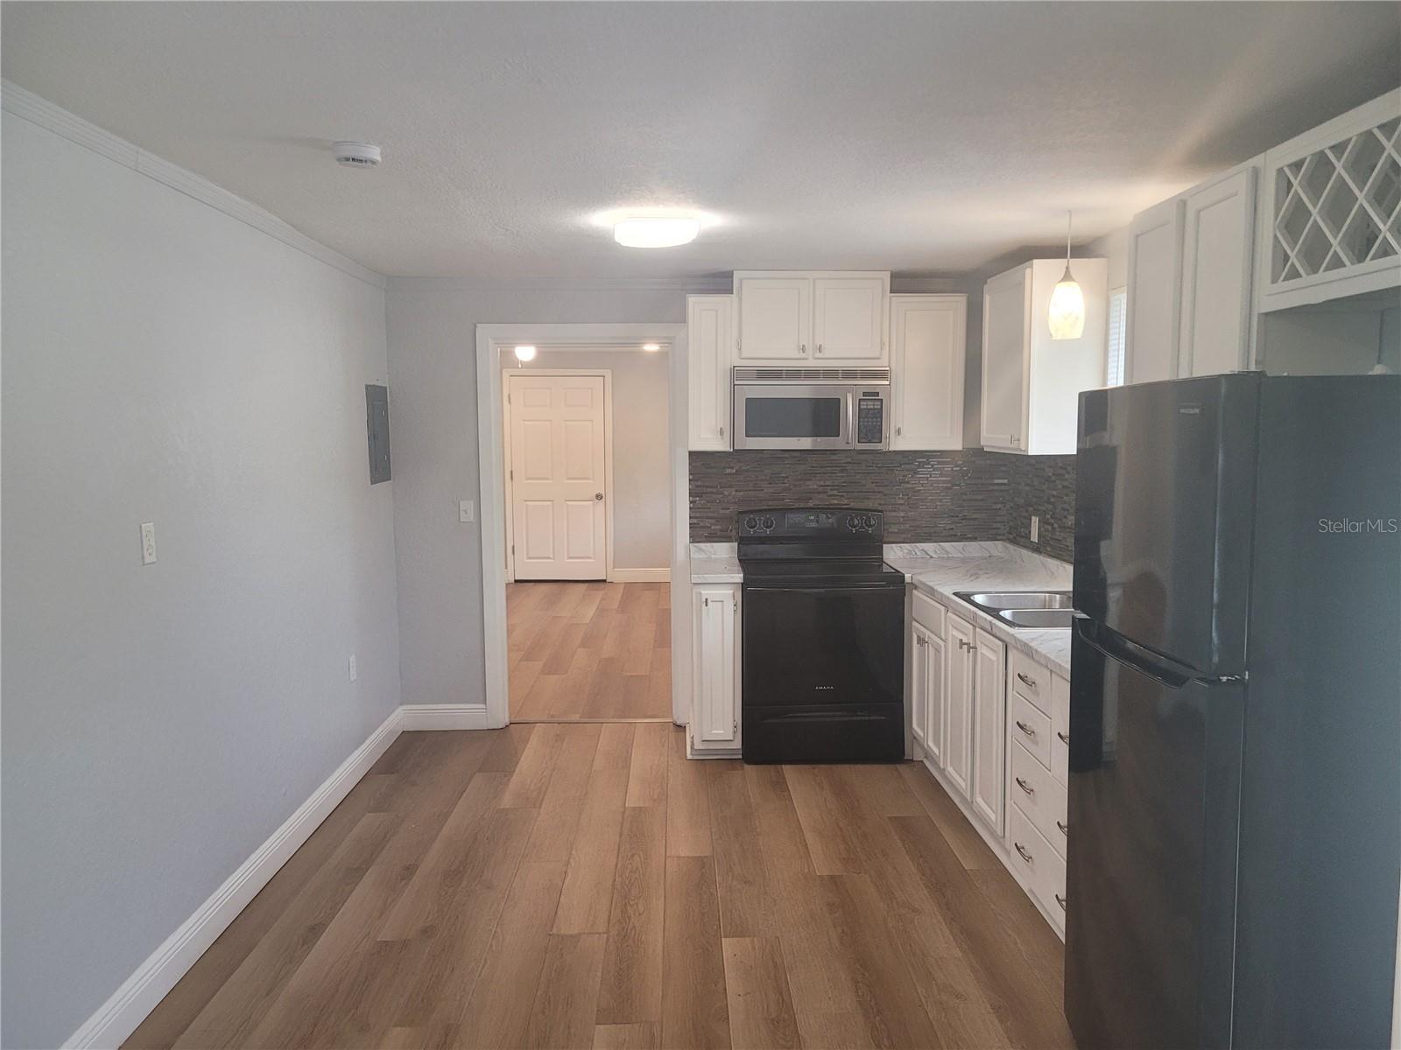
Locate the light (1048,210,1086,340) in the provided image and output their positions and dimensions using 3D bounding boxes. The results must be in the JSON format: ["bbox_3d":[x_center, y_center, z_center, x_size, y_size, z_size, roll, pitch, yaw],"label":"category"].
[{"bbox_3d":[1.328,-0.906,3.804,0.133,0.465,0.133,-1,5,-1],"label":"light"}]

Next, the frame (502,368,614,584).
[{"bbox_3d":[-1.401,-0.482,10.448,1.071,2.107,0.120,-1,5,-1],"label":"frame"}]

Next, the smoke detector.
[{"bbox_3d":[-0.940,-1.009,2.877,0.132,0.050,0.132,-1,5,-1],"label":"smoke detector"}]

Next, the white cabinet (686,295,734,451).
[{"bbox_3d":[0.048,-0.758,5.317,0.223,0.757,0.325,-1,5,-1],"label":"white cabinet"}]

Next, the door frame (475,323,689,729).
[{"bbox_3d":[-0.604,0.019,5.594,1.084,2.137,0.170,-1,5,-1],"label":"door frame"}]

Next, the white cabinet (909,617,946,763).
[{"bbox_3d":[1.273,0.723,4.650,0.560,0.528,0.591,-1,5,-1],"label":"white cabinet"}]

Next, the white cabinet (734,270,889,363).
[{"bbox_3d":[0.544,-1.026,5.303,0.756,0.452,0.325,-1,5,-1],"label":"white cabinet"}]

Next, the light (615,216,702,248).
[{"bbox_3d":[-0.166,-1.120,4.044,0.337,0.066,0.337,-1,5,-1],"label":"light"}]

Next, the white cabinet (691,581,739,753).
[{"bbox_3d":[0.074,0.678,5.324,0.228,0.845,0.580,-1,5,-1],"label":"white cabinet"}]

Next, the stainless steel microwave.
[{"bbox_3d":[0.540,-0.577,5.298,0.760,0.393,0.387,-1,5,-1],"label":"stainless steel microwave"}]

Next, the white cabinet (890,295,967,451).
[{"bbox_3d":[1.110,-0.760,5.324,0.376,0.755,0.332,-1,5,-1],"label":"white cabinet"}]

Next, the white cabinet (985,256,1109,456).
[{"bbox_3d":[1.474,-0.708,4.582,0.318,0.781,0.618,-1,5,-1],"label":"white cabinet"}]

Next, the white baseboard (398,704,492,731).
[{"bbox_3d":[-1.365,1.033,5.606,0.455,0.130,0.017,-1,5,-1],"label":"white baseboard"}]

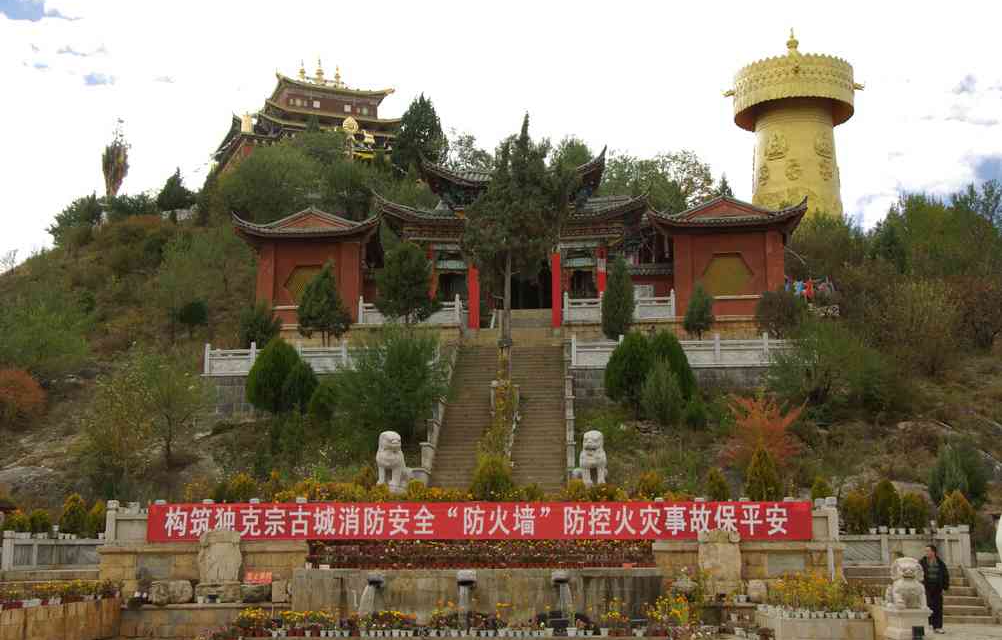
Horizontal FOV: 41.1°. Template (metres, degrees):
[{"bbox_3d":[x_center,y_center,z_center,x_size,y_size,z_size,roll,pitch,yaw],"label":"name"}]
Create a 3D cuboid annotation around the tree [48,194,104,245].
[{"bbox_3d":[-25.444,-6.024,80.000,3.400,3.300,3.200,-1,-10,3],"label":"tree"}]

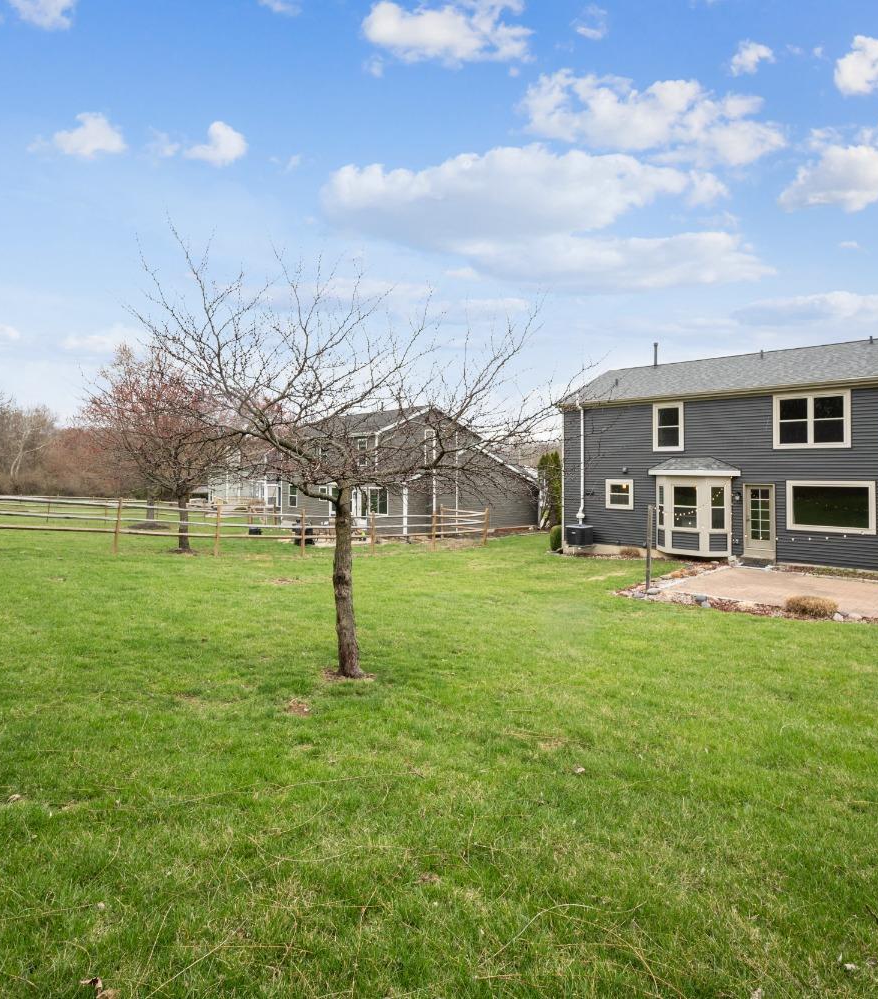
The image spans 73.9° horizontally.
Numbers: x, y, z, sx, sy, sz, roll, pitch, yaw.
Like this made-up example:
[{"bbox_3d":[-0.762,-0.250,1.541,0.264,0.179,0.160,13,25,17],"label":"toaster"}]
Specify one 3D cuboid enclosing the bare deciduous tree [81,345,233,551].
[{"bbox_3d":[-8.755,-1.655,18.500,4.800,6.500,4.800,-2,3,-25],"label":"bare deciduous tree"}]

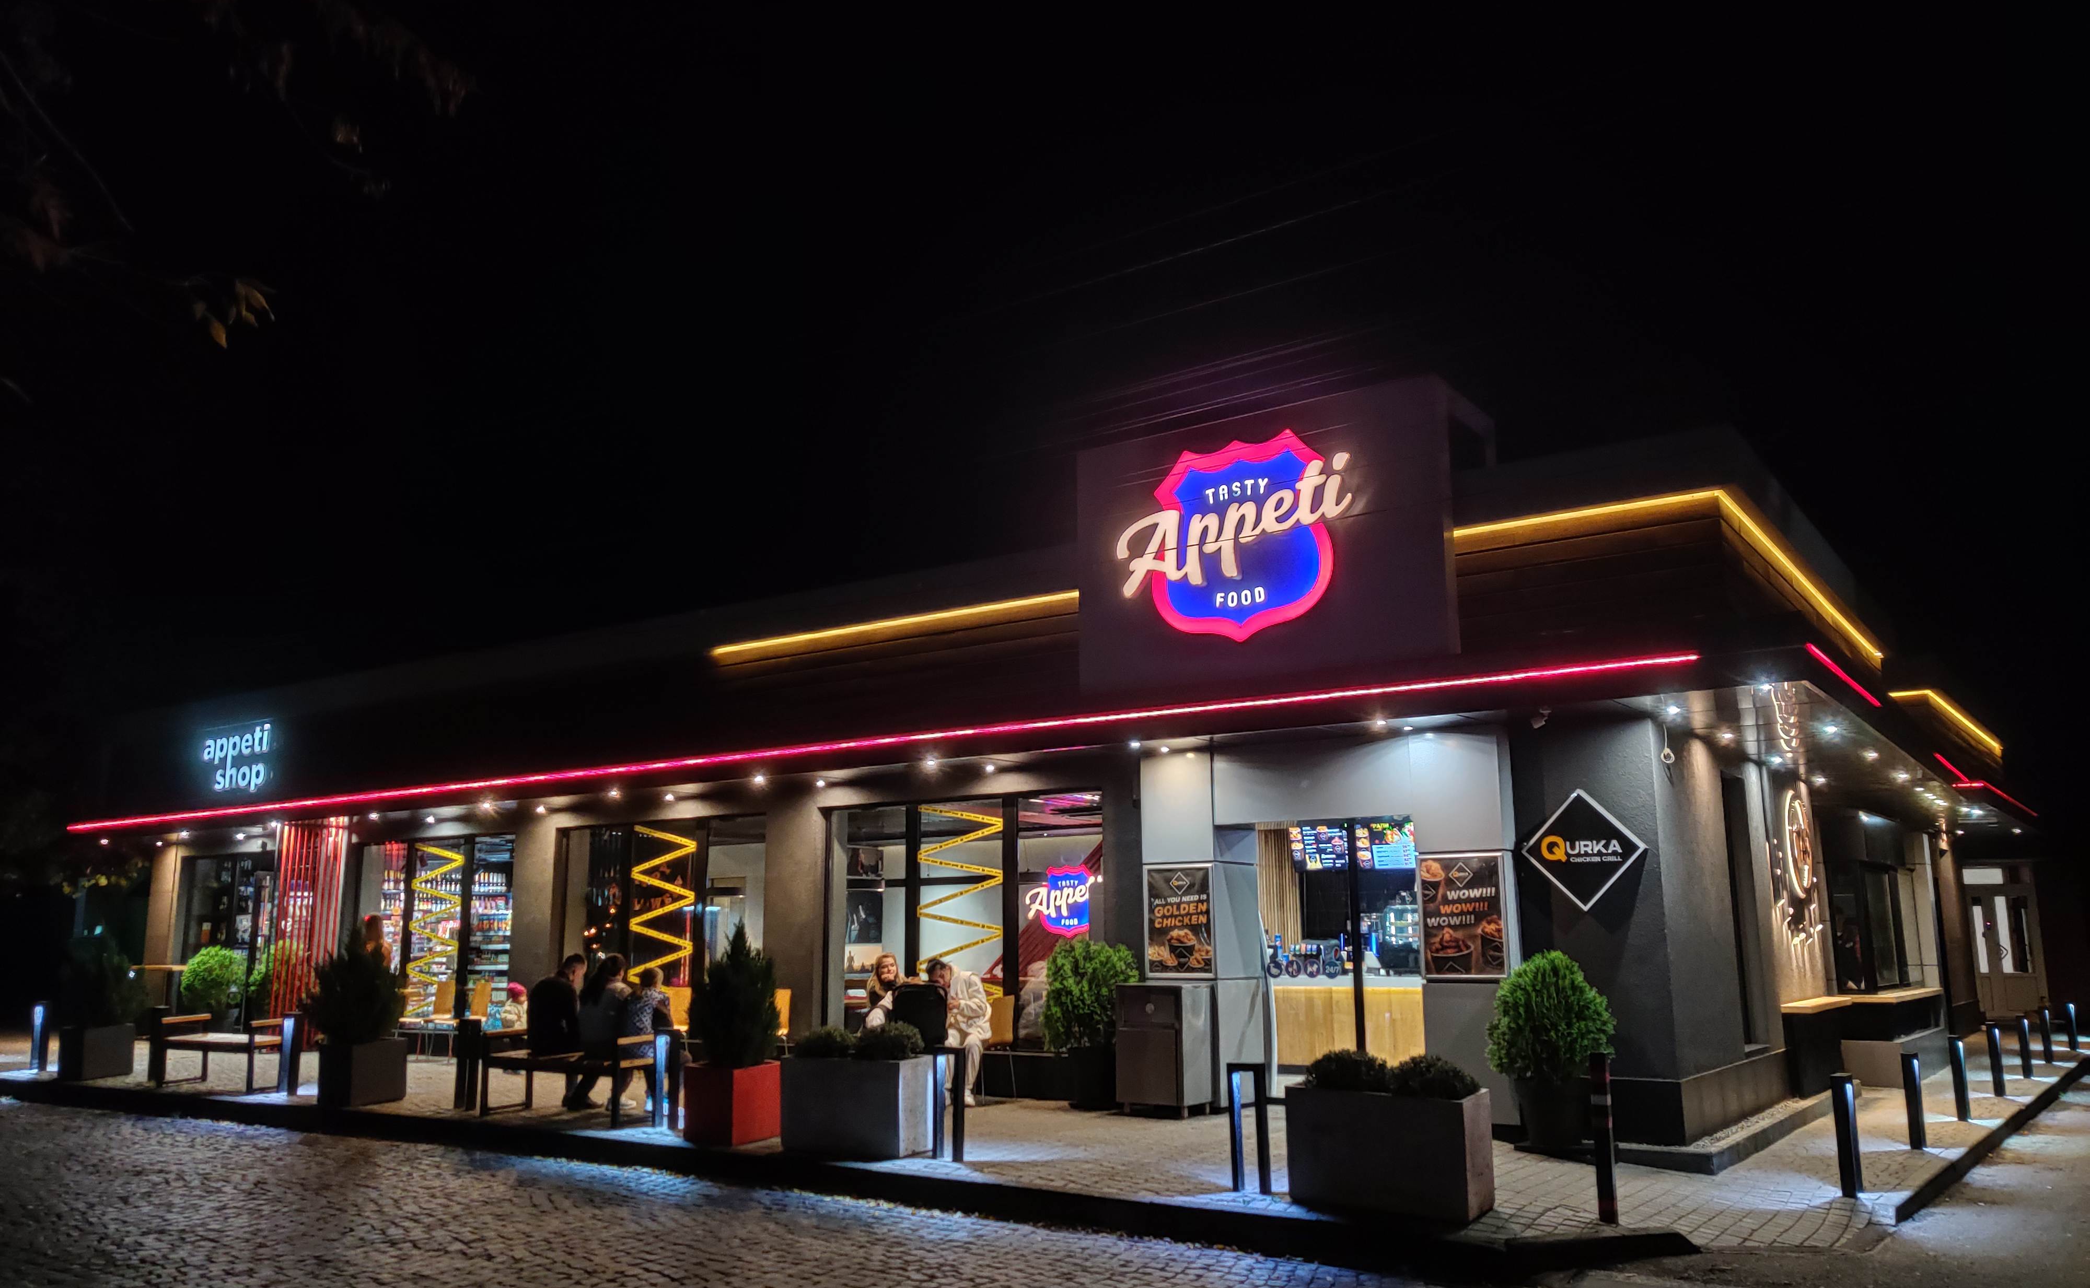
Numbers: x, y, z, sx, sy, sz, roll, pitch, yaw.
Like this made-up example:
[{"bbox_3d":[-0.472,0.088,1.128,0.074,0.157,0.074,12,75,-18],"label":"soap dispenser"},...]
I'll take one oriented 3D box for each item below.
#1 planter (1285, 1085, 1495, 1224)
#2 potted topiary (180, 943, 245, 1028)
[{"bbox_3d":[1.823,2.675,8.666,0.975,0.578,0.460,-8,-14,34],"label":"planter"},{"bbox_3d":[-11.313,4.777,22.244,0.851,1.391,0.851,-8,-13,36],"label":"potted topiary"}]

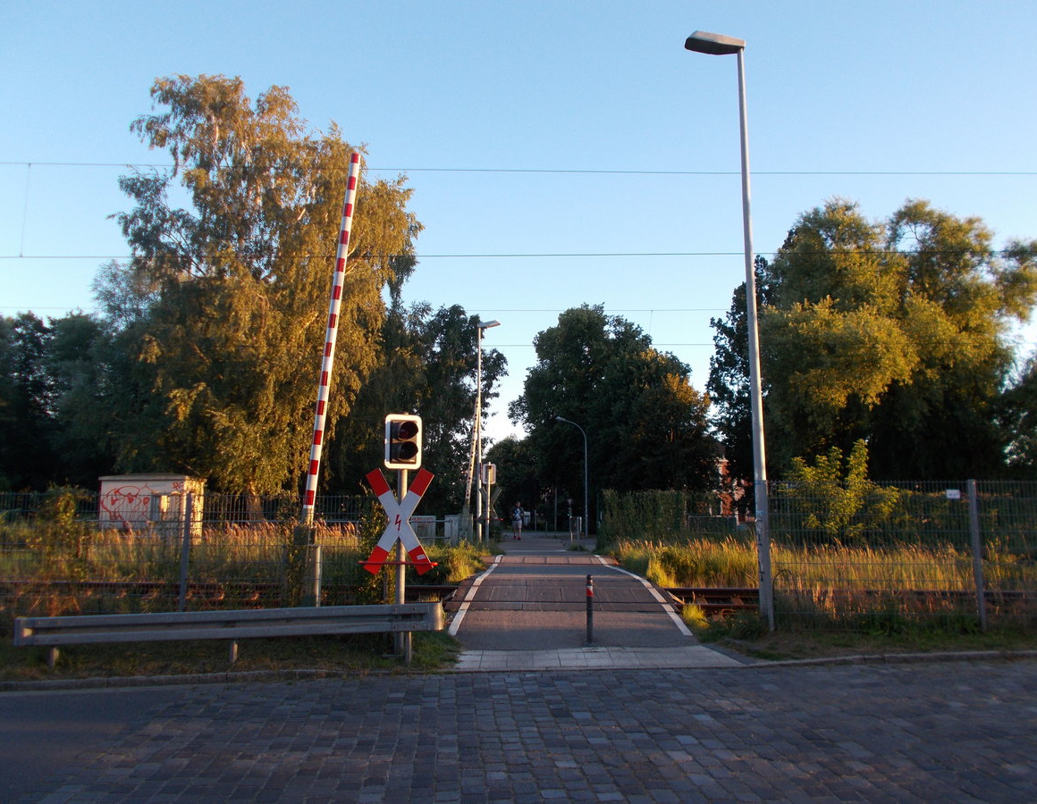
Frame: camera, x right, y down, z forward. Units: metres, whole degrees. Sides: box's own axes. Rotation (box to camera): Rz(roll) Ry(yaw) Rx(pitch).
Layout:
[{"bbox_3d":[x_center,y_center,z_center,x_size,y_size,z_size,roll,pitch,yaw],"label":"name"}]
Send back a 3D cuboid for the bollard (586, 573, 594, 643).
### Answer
[{"bbox_3d":[0.855,2.511,9.745,0.085,0.832,0.085,0,-8,0],"label":"bollard"}]

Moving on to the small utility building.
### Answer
[{"bbox_3d":[-14.129,4.271,31.353,3.350,2.868,1.800,-1,-8,5],"label":"small utility building"}]

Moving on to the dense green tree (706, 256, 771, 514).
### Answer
[{"bbox_3d":[13.234,-0.479,46.519,4.873,16.497,4.873,0,-8,0],"label":"dense green tree"}]

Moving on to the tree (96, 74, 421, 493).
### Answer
[{"bbox_3d":[-11.022,-4.447,35.464,13.465,21.278,12.118,0,-8,0],"label":"tree"}]

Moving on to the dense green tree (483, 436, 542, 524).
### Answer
[{"bbox_3d":[-0.449,6.169,61.742,4.286,7.368,3.858,0,-8,0],"label":"dense green tree"}]

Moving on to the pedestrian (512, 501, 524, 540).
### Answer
[{"bbox_3d":[-0.021,5.588,37.746,0.560,1.740,0.420,0,-8,-1],"label":"pedestrian"}]

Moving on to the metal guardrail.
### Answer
[{"bbox_3d":[-3.265,2.711,9.263,4.792,0.651,0.240,1,-8,-5],"label":"metal guardrail"}]

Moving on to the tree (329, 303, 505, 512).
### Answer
[{"bbox_3d":[-5.442,0.902,43.296,9.398,12.864,8.458,0,-8,0],"label":"tree"}]

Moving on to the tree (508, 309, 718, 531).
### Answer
[{"bbox_3d":[6.294,0.975,53.384,13.711,15.329,12.340,0,-8,0],"label":"tree"}]

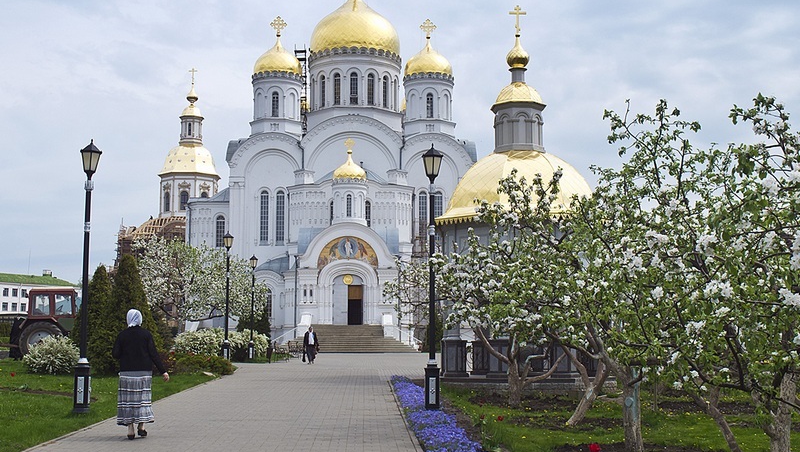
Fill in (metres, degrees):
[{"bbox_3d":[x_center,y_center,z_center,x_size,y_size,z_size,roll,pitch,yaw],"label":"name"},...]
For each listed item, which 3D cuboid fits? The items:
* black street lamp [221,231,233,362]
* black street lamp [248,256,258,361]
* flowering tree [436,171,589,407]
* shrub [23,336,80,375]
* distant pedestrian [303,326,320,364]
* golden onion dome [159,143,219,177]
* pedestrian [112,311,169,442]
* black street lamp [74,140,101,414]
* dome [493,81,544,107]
[{"bbox_3d":[-5.628,2.362,33.612,0.360,4.386,0.360,1,-6,-6],"label":"black street lamp"},{"bbox_3d":[-6.031,3.403,42.900,0.340,4.400,0.340,1,-5,-2],"label":"black street lamp"},{"bbox_3d":[2.004,1.111,18.200,2.800,4.050,2.700,1,-5,-2],"label":"flowering tree"},{"bbox_3d":[-10.105,3.752,30.200,1.650,1.100,1.550,1,-5,-2],"label":"shrub"},{"bbox_3d":[-3.588,4.856,42.273,0.660,1.511,0.450,1,-6,-3],"label":"distant pedestrian"},{"bbox_3d":[-24.576,-7.684,122.000,7.100,3.756,7.100,-2,-6,19],"label":"golden onion dome"},{"bbox_3d":[-3.264,1.863,13.128,0.660,1.614,0.450,1,-6,-5],"label":"pedestrian"},{"bbox_3d":[-5.047,0.795,16.914,0.360,4.437,0.360,0,-6,6],"label":"black street lamp"},{"bbox_3d":[3.410,-3.788,29.900,1.550,0.704,1.550,1,-6,-9],"label":"dome"}]

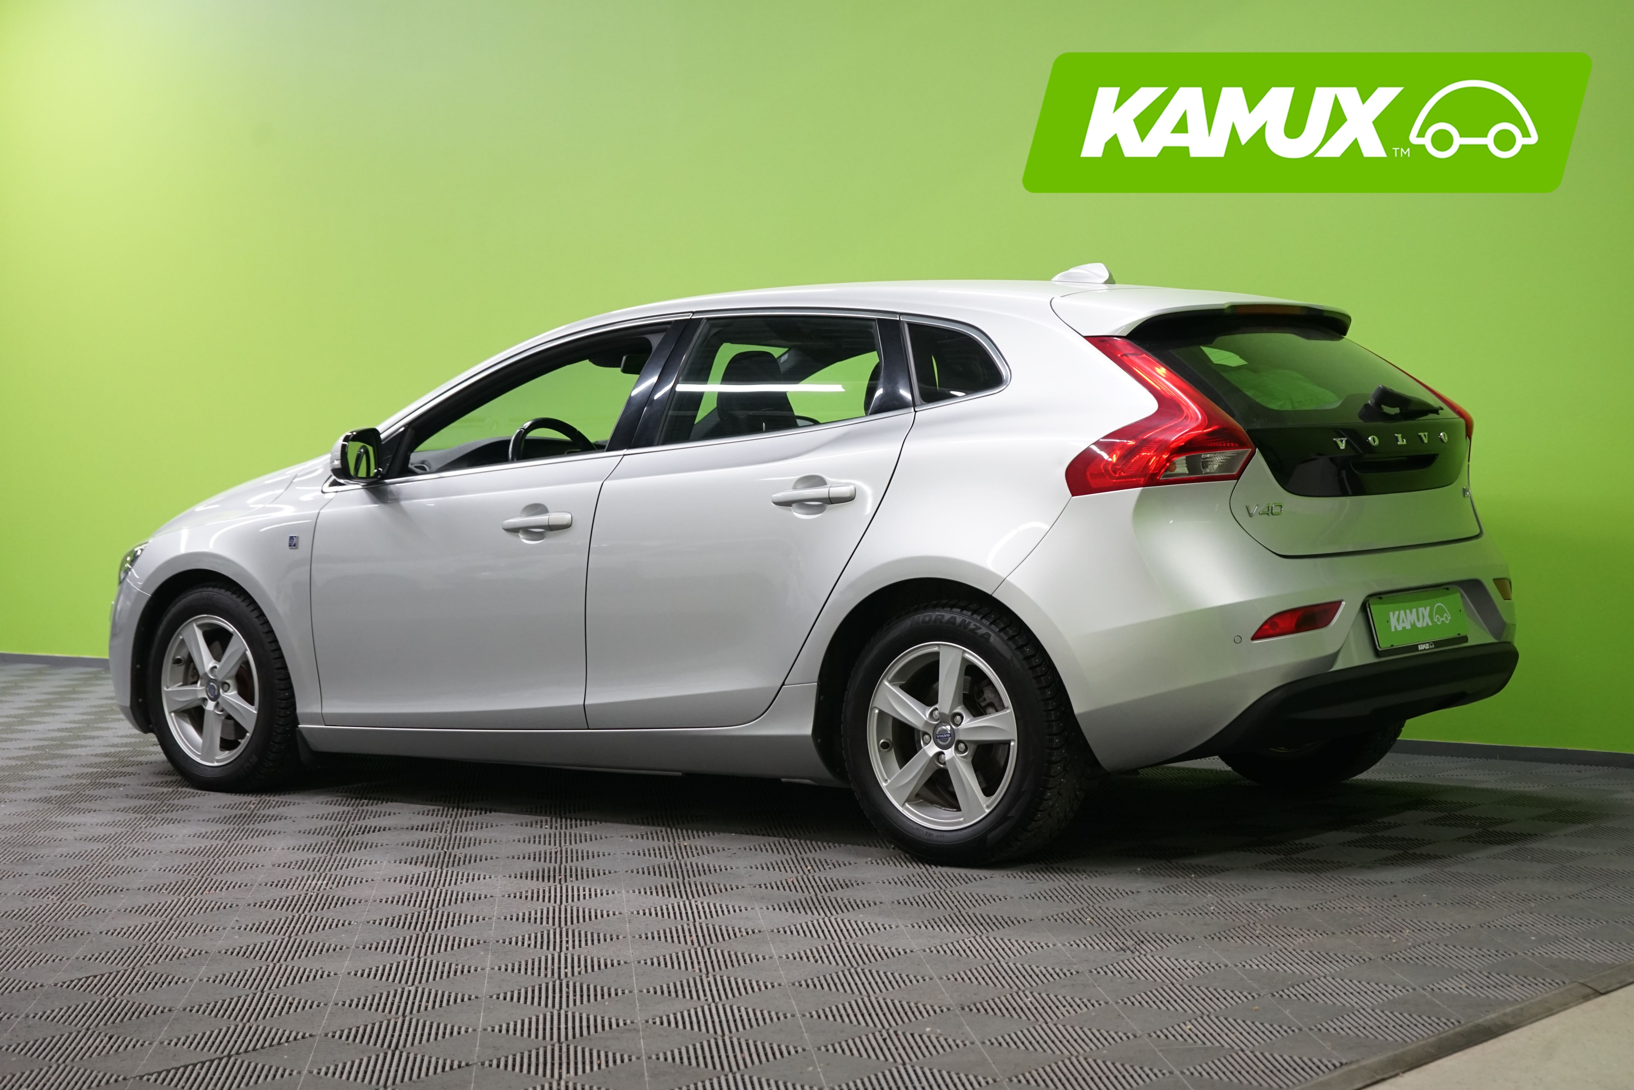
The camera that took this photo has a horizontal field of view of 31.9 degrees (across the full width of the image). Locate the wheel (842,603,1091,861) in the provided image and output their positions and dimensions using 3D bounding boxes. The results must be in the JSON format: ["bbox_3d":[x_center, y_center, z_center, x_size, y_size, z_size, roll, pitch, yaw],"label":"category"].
[{"bbox_3d":[0.353,0.438,6.724,0.632,0.632,0.210,1,3,39],"label":"wheel"}]

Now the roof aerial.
[{"bbox_3d":[0.680,-0.695,7.372,0.180,0.057,0.066,1,3,39],"label":"roof aerial"}]

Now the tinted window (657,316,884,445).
[{"bbox_3d":[-0.103,-0.405,7.005,0.646,0.333,0.060,0,-19,38],"label":"tinted window"}]

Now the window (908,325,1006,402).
[{"bbox_3d":[0.322,-0.425,6.687,0.300,0.205,0.060,0,-18,36],"label":"window"}]

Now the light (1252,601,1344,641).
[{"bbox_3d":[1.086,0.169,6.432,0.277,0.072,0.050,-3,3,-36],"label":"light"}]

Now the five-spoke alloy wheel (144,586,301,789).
[{"bbox_3d":[-1.697,0.411,8.330,0.630,0.630,0.215,1,3,40],"label":"five-spoke alloy wheel"}]

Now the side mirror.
[{"bbox_3d":[-1.238,-0.241,7.718,0.130,0.152,0.195,1,3,40],"label":"side mirror"}]

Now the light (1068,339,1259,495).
[{"bbox_3d":[0.743,-0.295,6.488,0.440,0.370,0.290,1,3,39],"label":"light"}]

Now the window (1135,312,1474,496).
[{"bbox_3d":[1.242,-0.358,6.936,1.080,0.555,0.147,-5,-38,-51],"label":"window"}]

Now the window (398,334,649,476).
[{"bbox_3d":[-0.761,-0.362,7.529,0.839,0.378,0.060,1,-19,41],"label":"window"}]

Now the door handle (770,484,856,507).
[{"bbox_3d":[-0.008,-0.118,6.832,0.255,0.046,0.050,1,3,39],"label":"door handle"}]

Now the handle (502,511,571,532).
[{"bbox_3d":[-0.715,-0.059,7.333,0.243,0.046,0.052,1,3,40],"label":"handle"}]

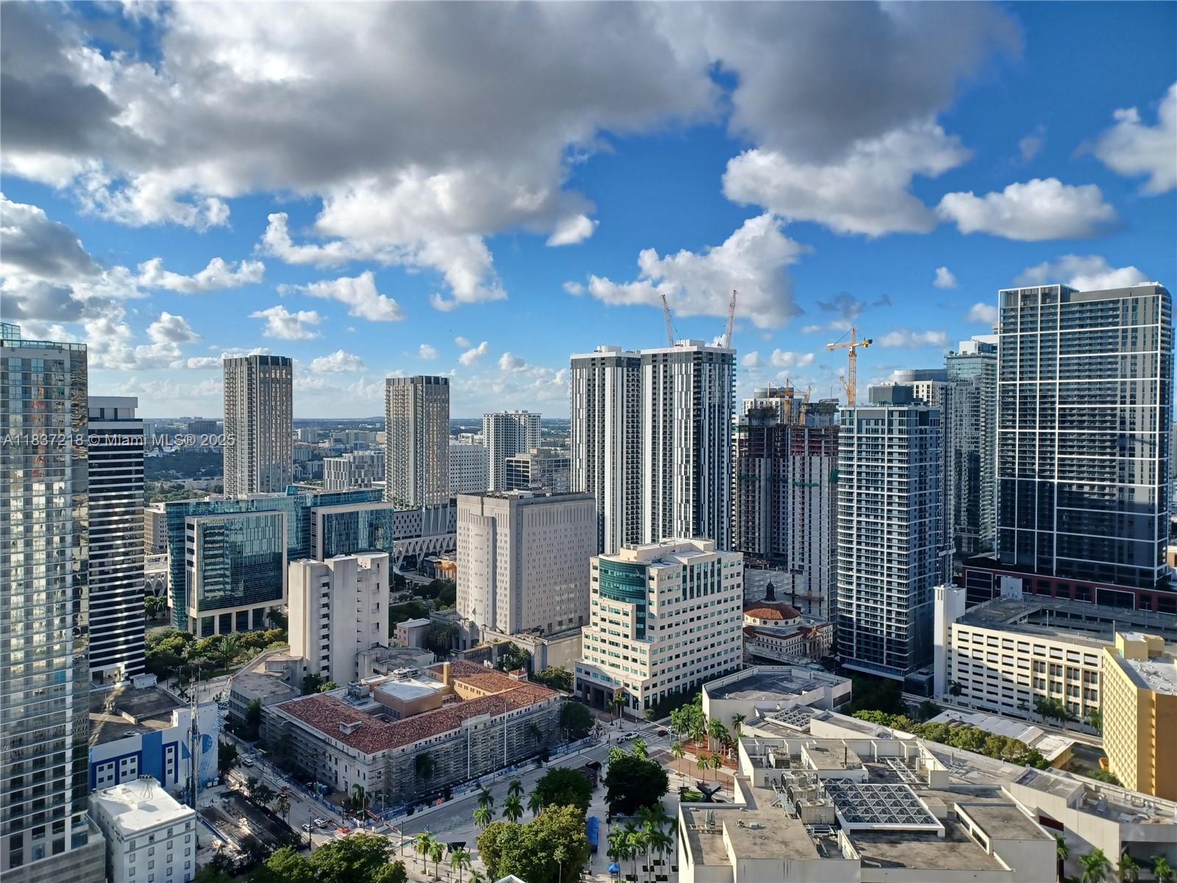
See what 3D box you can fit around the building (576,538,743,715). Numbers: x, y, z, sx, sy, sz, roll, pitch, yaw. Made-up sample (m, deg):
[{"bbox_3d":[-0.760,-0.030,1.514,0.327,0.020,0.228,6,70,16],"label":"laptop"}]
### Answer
[{"bbox_3d":[30.300,73.440,357.240,38.000,61.500,64.500,2,2,45],"label":"building"}]

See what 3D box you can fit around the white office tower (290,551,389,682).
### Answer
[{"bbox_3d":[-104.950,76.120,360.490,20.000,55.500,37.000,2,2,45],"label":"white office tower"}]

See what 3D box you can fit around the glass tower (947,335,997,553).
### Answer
[{"bbox_3d":[275.720,10.605,607.729,23.000,170.000,40.000,2,2,45],"label":"glass tower"}]

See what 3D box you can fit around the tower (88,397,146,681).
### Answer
[{"bbox_3d":[-213.530,43.720,366.210,29.000,125.000,32.000,2,3,45],"label":"tower"}]

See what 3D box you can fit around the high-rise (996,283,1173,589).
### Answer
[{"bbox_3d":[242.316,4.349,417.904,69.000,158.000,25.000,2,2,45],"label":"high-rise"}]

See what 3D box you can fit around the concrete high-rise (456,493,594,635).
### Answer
[{"bbox_3d":[-31.670,63.440,435.560,40.000,75.000,60.000,2,3,45],"label":"concrete high-rise"}]

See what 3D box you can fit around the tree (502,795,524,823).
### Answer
[{"bbox_3d":[-20.530,102.460,231.470,5.700,11.000,5.700,0,2,0],"label":"tree"}]

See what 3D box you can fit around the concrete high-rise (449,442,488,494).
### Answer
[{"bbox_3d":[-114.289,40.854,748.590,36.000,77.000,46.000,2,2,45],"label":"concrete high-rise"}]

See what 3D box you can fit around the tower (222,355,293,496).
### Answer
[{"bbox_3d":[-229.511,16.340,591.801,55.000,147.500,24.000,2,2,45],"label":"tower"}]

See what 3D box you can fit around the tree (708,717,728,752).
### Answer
[{"bbox_3d":[44.530,101.479,296.187,6.800,11.200,6.800,0,2,0],"label":"tree"}]

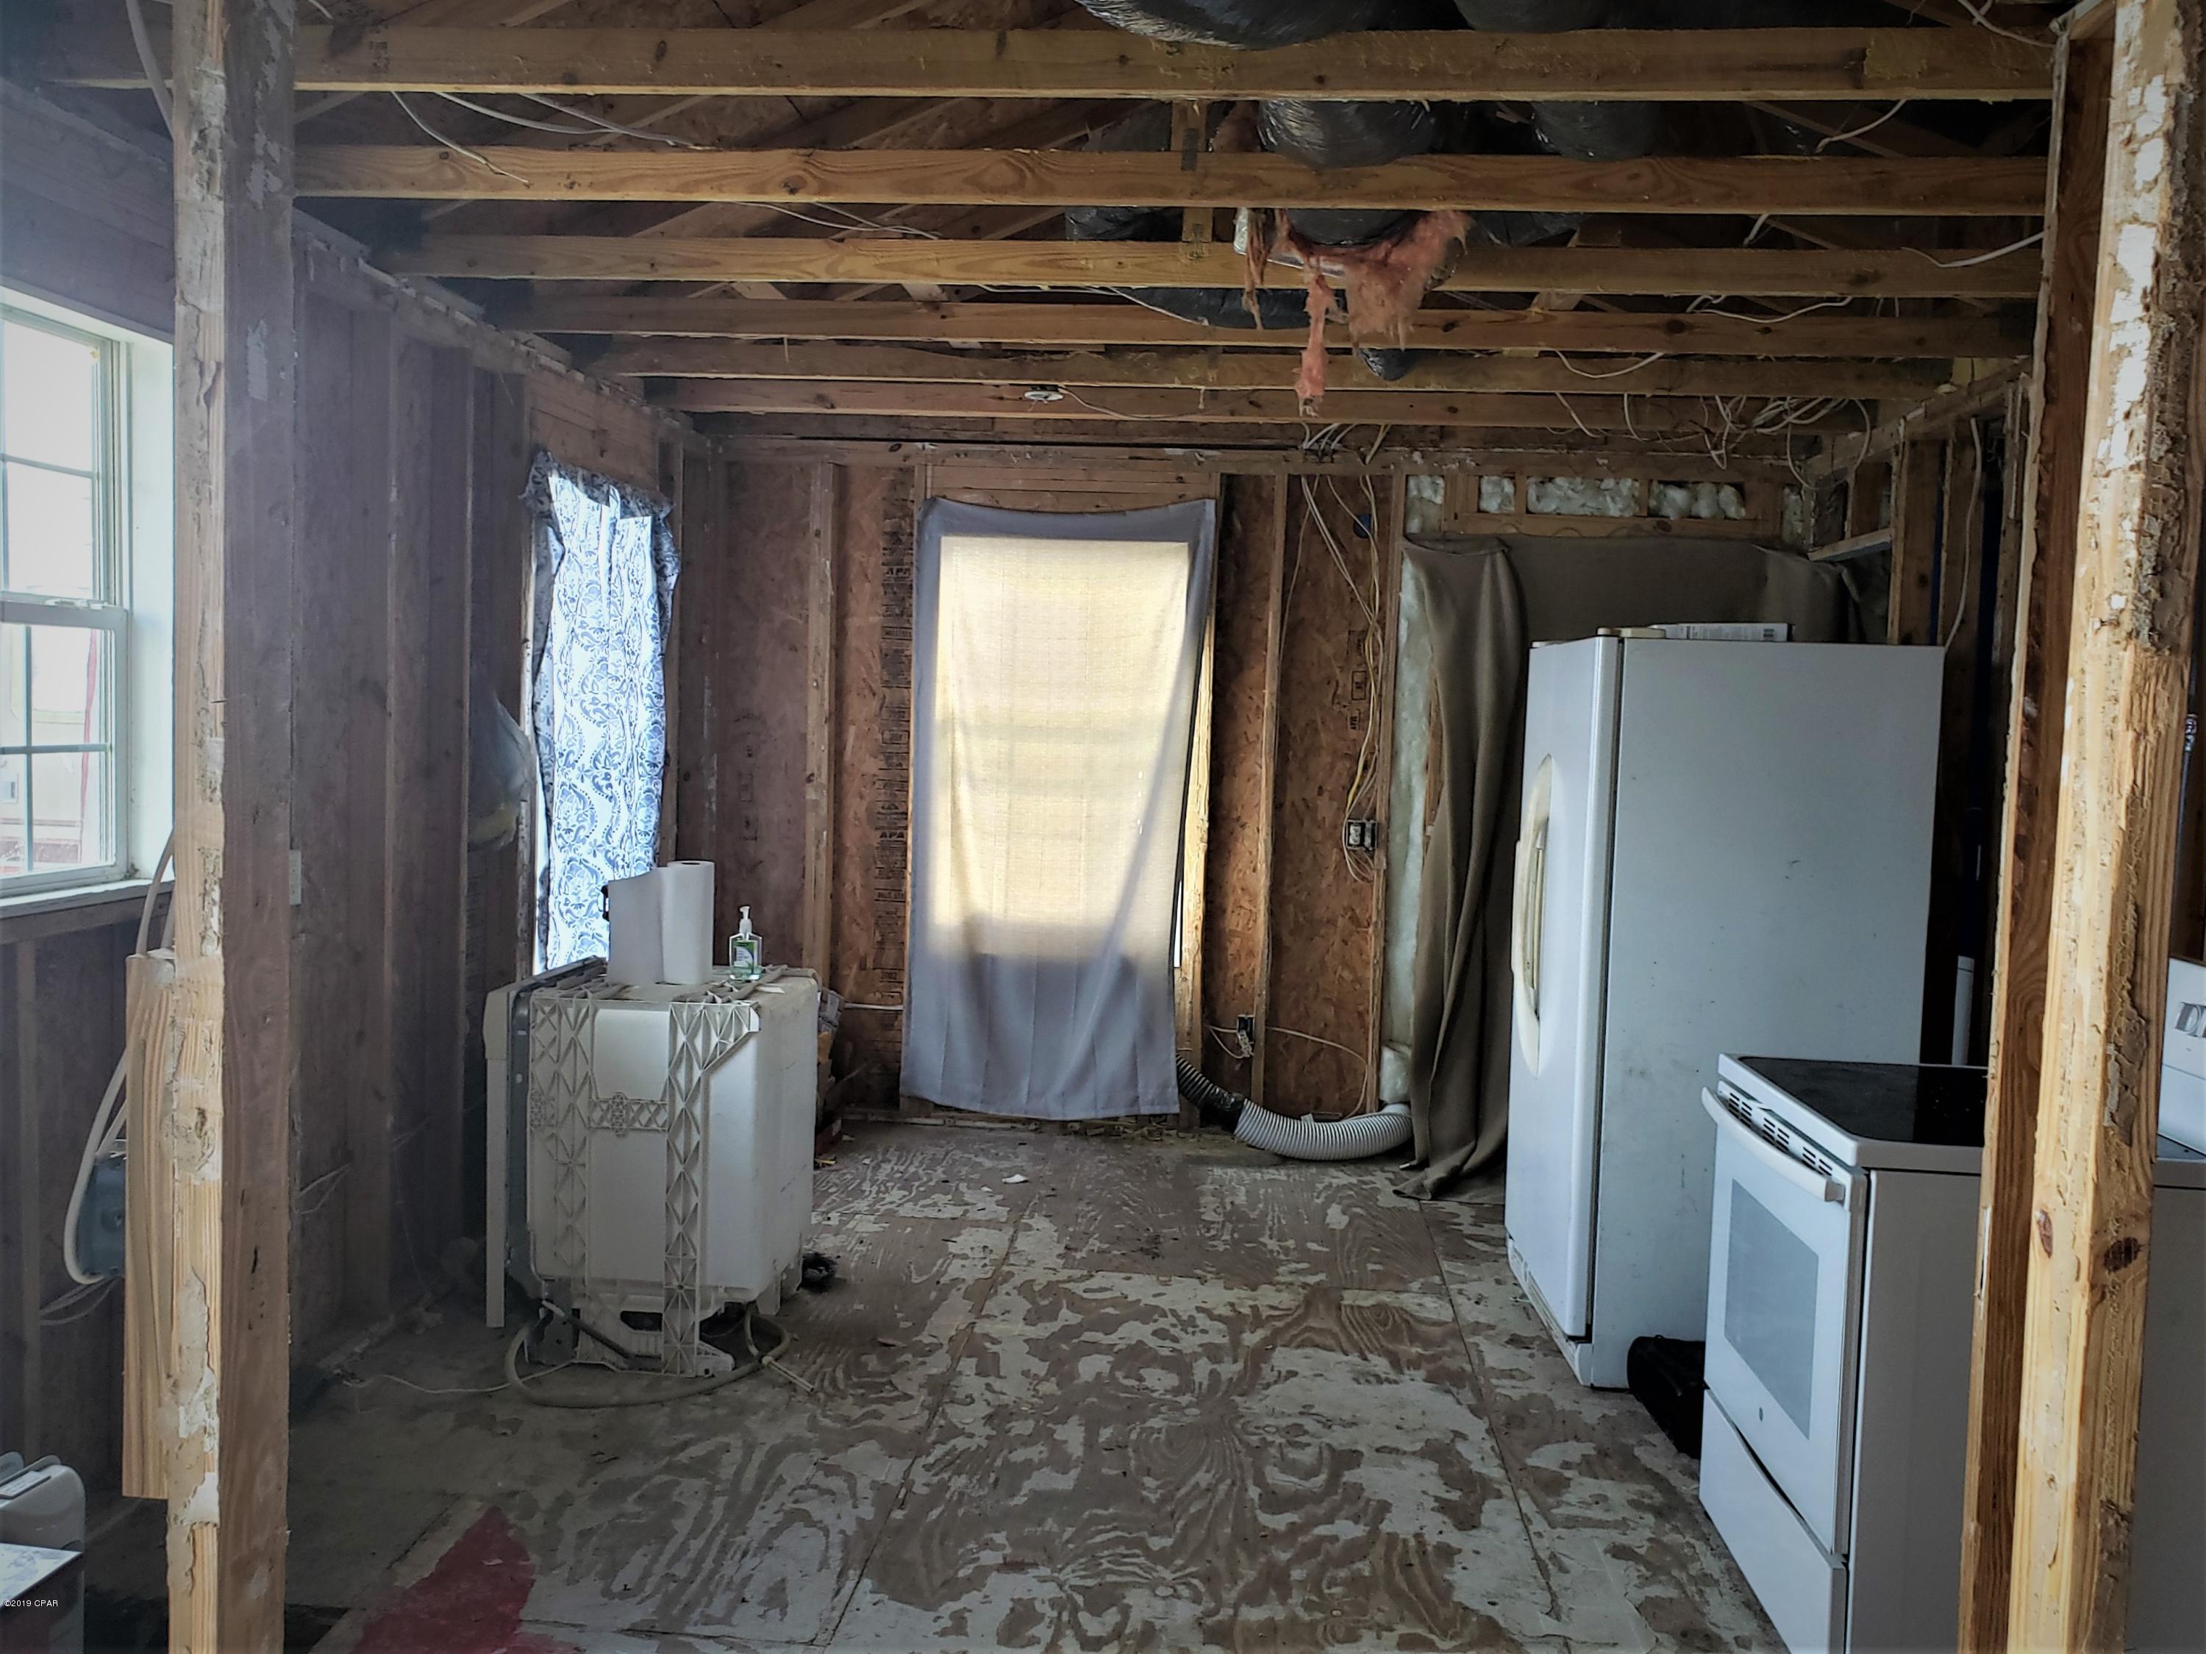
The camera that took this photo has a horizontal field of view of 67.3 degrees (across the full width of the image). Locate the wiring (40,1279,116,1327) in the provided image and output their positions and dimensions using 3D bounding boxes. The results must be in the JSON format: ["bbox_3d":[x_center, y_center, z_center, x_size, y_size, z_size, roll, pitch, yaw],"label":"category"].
[{"bbox_3d":[-1.821,0.853,2.954,0.050,0.060,0.200,2,3,5],"label":"wiring"}]

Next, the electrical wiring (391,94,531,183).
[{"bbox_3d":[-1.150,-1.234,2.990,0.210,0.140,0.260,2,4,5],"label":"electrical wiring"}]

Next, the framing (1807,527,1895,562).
[{"bbox_3d":[2.439,-0.908,5.329,0.085,0.040,0.740,2,4,5],"label":"framing"}]

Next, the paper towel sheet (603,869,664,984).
[{"bbox_3d":[-1.104,0.240,3.915,0.130,0.266,0.050,2,4,5],"label":"paper towel sheet"}]

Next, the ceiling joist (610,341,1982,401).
[{"bbox_3d":[0.467,-1.384,5.040,4.130,0.093,0.040,2,3,5],"label":"ceiling joist"}]

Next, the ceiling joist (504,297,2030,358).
[{"bbox_3d":[0.393,-1.353,4.491,4.140,0.093,0.040,2,3,5],"label":"ceiling joist"}]

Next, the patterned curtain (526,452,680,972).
[{"bbox_3d":[-1.553,-0.258,5.180,0.100,1.650,1.150,2,3,5],"label":"patterned curtain"}]

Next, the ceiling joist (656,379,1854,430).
[{"bbox_3d":[0.438,-1.356,5.381,3.900,0.089,0.038,2,4,5],"label":"ceiling joist"}]

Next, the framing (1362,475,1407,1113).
[{"bbox_3d":[1.026,-0.097,6.103,0.042,2.380,0.090,2,3,5],"label":"framing"}]

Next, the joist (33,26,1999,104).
[{"bbox_3d":[0.242,-1.253,2.723,4.130,0.093,0.040,2,3,5],"label":"joist"}]

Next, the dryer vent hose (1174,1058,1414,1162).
[{"bbox_3d":[0.692,1.030,5.980,0.920,0.270,0.300,2,3,5],"label":"dryer vent hose"}]

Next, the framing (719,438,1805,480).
[{"bbox_3d":[0.480,-1.306,5.896,3.880,0.078,0.089,2,4,5],"label":"framing"}]

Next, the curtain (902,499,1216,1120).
[{"bbox_3d":[-0.178,-0.052,5.946,1.050,2.190,0.080,2,4,5],"label":"curtain"}]

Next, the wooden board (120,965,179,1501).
[{"bbox_3d":[-0.728,0.304,1.286,0.038,0.420,0.040,2,4,5],"label":"wooden board"}]

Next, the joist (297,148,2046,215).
[{"bbox_3d":[0.118,-1.215,3.125,3.680,0.089,0.038,2,4,5],"label":"joist"}]

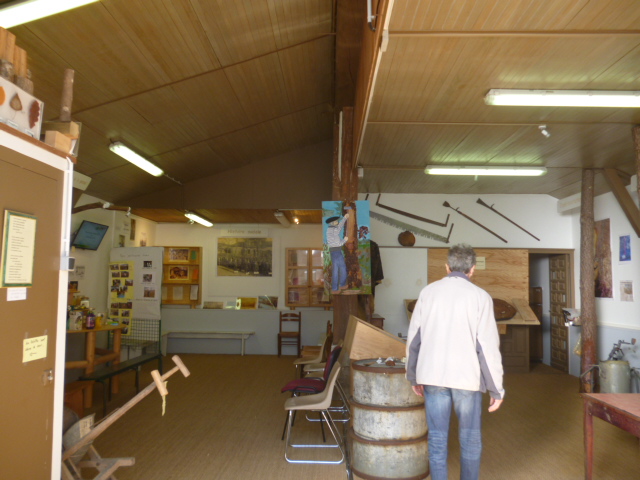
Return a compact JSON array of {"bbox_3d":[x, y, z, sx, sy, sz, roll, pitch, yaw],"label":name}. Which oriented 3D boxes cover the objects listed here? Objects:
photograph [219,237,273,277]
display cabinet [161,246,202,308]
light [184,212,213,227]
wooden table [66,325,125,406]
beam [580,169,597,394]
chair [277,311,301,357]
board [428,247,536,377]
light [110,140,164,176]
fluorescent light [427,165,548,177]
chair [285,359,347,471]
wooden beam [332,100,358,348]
[{"bbox_3d":[-1.497,0.317,10.231,1.100,0.770,0.040,0,-4,2],"label":"photograph"},{"bbox_3d":[-2.793,0.740,10.143,0.930,1.200,0.260,0,-4,2],"label":"display cabinet"},{"bbox_3d":[-2.082,-0.351,8.958,0.150,0.100,1.500,0,-4,2],"label":"light"},{"bbox_3d":[-2.961,1.550,6.507,0.750,0.900,1.100,0,-4,2],"label":"wooden table"},{"bbox_3d":[3.314,0.586,6.378,0.175,2.920,0.175,-1,-4,28],"label":"beam"},{"bbox_3d":[-0.574,1.793,9.828,0.440,0.880,0.430,0,-4,2],"label":"chair"},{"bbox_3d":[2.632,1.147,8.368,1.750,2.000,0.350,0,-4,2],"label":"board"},{"bbox_3d":[-2.126,-0.913,6.108,0.150,0.100,1.450,0,-4,2],"label":"light"},{"bbox_3d":[2.072,-0.858,6.458,1.480,0.100,0.150,0,-4,2],"label":"fluorescent light"},{"bbox_3d":[-0.035,1.502,4.557,0.500,0.800,0.470,0,-4,2],"label":"chair"},{"bbox_3d":[0.316,0.202,6.444,0.310,3.640,0.300,0,-4,2],"label":"wooden beam"}]

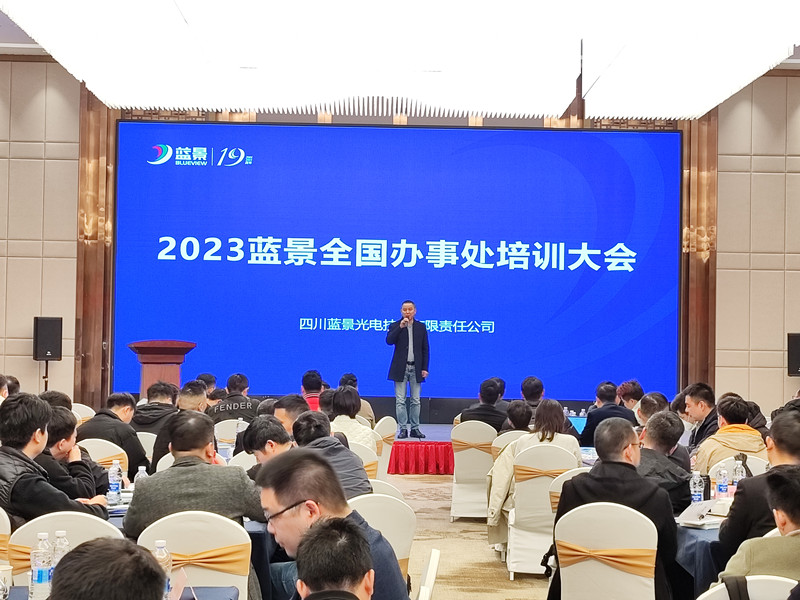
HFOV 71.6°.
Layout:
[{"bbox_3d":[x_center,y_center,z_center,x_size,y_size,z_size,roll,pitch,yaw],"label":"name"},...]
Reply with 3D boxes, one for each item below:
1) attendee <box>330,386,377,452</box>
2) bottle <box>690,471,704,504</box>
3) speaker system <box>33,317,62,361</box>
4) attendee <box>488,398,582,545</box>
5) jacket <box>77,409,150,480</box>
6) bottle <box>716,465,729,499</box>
[{"bbox_3d":[-0.470,1.310,4.620,0.500,1.240,0.780,2,-2,-20],"label":"attendee"},{"bbox_3d":[1.464,0.952,2.730,0.064,0.222,0.064,1,-2,0],"label":"bottle"},{"bbox_3d":[-5.020,0.555,7.900,0.370,0.610,0.360,2,-2,-36],"label":"speaker system"},{"bbox_3d":[1.020,1.348,4.180,0.620,1.220,0.720,1,-4,0],"label":"attendee"},{"bbox_3d":[-2.050,1.100,3.980,0.520,0.620,0.420,0,-2,27],"label":"jacket"},{"bbox_3d":[1.735,0.997,2.980,0.067,0.220,0.067,1,-4,0],"label":"bottle"}]

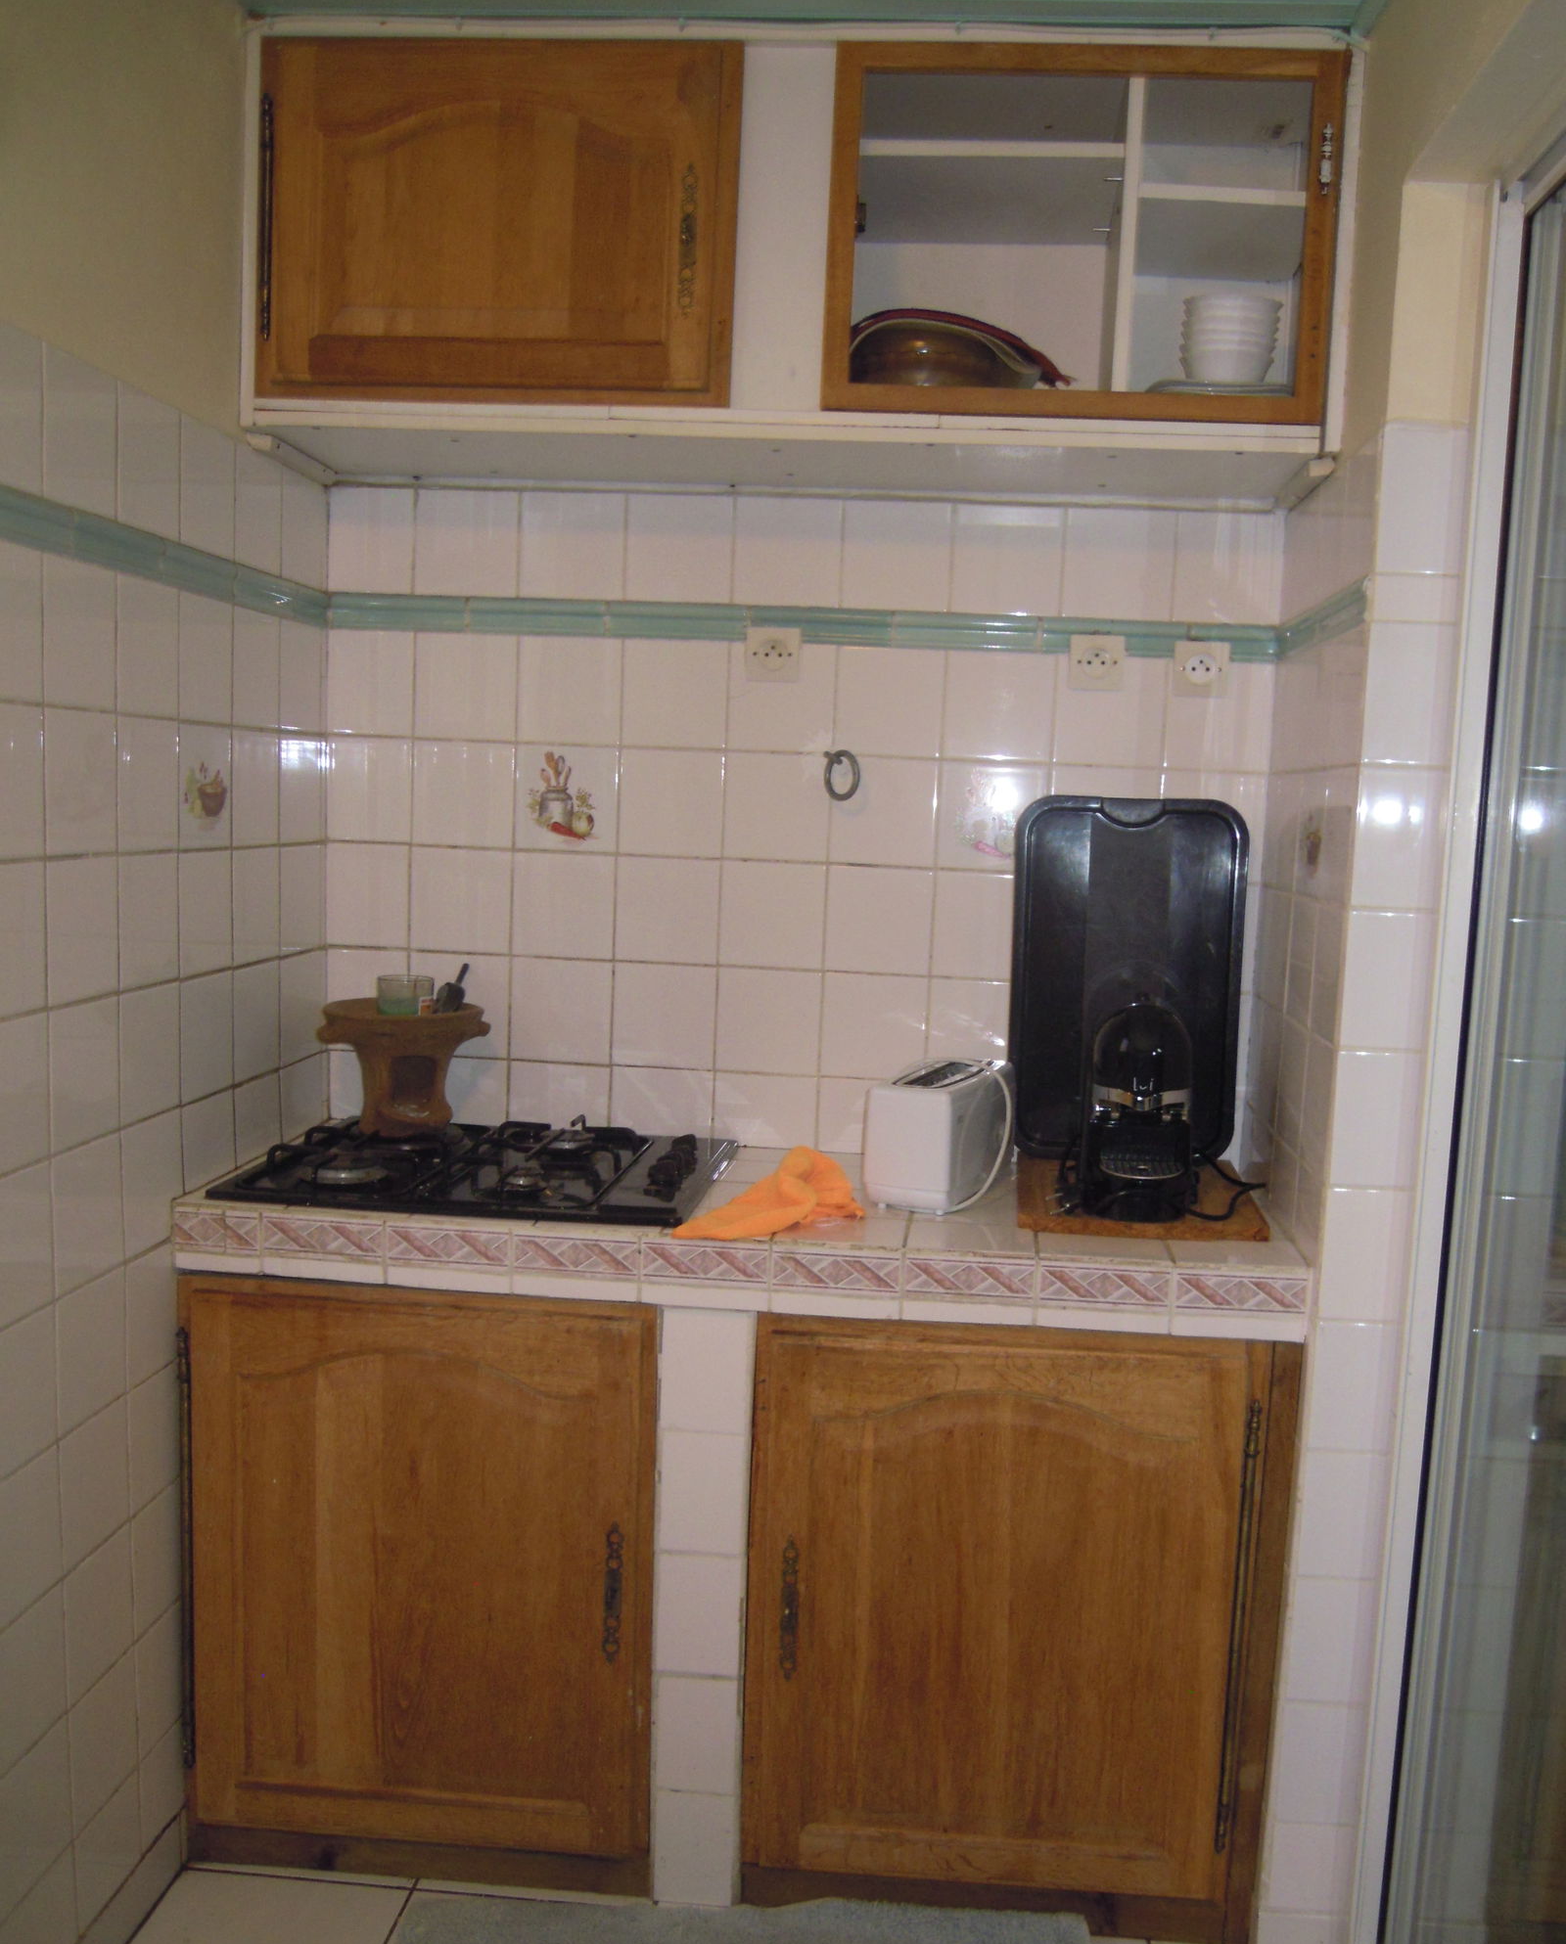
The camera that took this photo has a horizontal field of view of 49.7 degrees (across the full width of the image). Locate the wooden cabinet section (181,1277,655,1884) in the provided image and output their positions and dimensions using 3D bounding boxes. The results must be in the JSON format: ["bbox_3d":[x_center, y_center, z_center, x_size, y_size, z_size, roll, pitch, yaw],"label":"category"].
[{"bbox_3d":[-0.424,0.731,2.273,0.583,0.756,0.485,2,6,5],"label":"wooden cabinet section"}]

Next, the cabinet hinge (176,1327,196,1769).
[{"bbox_3d":[-0.745,0.723,2.109,0.015,0.574,0.016,3,6,6],"label":"cabinet hinge"}]

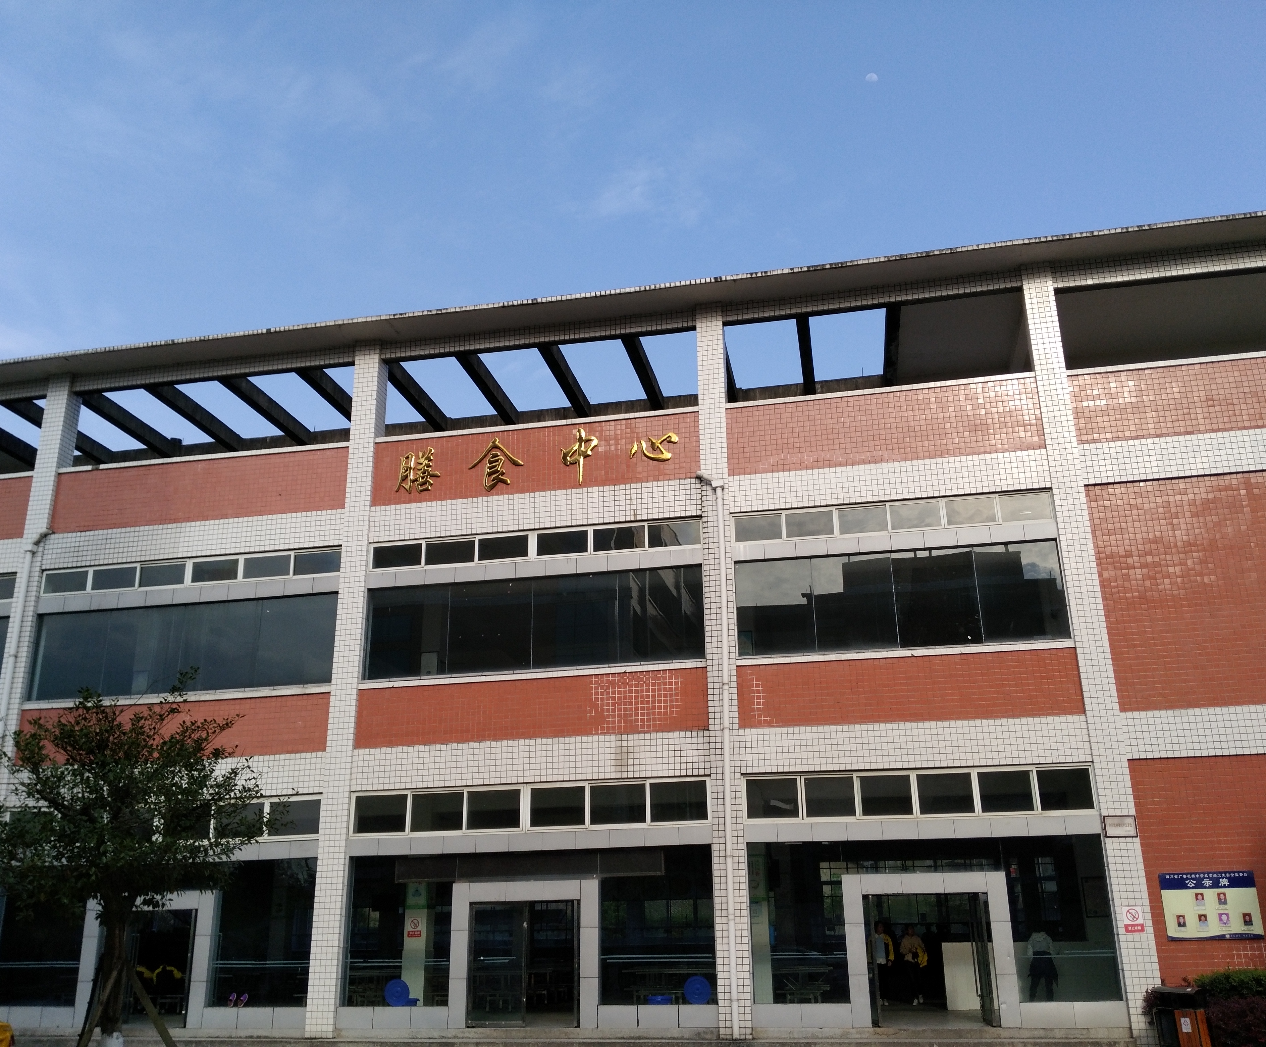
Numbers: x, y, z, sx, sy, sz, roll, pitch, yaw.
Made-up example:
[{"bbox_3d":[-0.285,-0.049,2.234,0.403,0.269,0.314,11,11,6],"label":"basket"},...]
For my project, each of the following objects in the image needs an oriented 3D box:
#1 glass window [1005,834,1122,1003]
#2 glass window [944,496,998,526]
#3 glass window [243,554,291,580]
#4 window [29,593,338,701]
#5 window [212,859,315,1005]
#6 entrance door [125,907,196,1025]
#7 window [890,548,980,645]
[{"bbox_3d":[7.176,6.573,18.859,1.498,2.612,0.100,-5,-19,11],"label":"glass window"},{"bbox_3d":[6.232,-0.231,20.830,0.898,0.449,0.080,-5,-19,11],"label":"glass window"},{"bbox_3d":[-7.702,0.914,23.764,1.060,0.480,0.100,-5,-19,10],"label":"glass window"},{"bbox_3d":[-9.431,2.587,23.562,6.881,1.889,0.080,-5,-19,10],"label":"window"},{"bbox_3d":[-6.962,7.688,21.299,1.867,2.571,0.080,-5,-19,10],"label":"window"},{"bbox_3d":[-9.355,8.491,21.596,2.030,2.100,0.100,-5,-19,10],"label":"entrance door"},{"bbox_3d":[5.583,1.369,20.782,1.447,1.728,0.080,-5,-19,10],"label":"window"}]

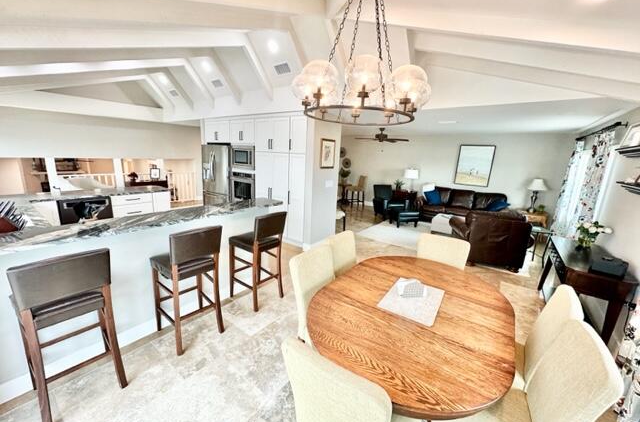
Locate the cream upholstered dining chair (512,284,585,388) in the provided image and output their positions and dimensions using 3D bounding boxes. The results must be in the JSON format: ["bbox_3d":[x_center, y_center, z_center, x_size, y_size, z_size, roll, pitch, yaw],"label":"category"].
[{"bbox_3d":[1.235,0.940,1.751,0.600,0.960,0.480,11,14,34],"label":"cream upholstered dining chair"}]

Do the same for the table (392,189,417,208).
[{"bbox_3d":[2.618,-0.288,8.227,0.700,0.670,0.550,11,15,35],"label":"table"}]

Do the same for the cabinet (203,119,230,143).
[{"bbox_3d":[-2.083,-1.780,5.926,0.960,0.480,0.600,11,15,35],"label":"cabinet"}]

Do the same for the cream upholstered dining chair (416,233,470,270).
[{"bbox_3d":[0.911,0.770,2.192,0.470,0.980,0.600,11,15,35],"label":"cream upholstered dining chair"}]

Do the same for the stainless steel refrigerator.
[{"bbox_3d":[-2.078,-0.551,6.036,0.920,1.800,0.820,11,14,34],"label":"stainless steel refrigerator"}]

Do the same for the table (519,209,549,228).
[{"bbox_3d":[4.945,0.305,6.164,0.580,0.590,0.580,11,15,35],"label":"table"}]

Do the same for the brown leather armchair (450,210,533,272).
[{"bbox_3d":[2.894,0.411,4.481,0.980,0.900,0.920,6,13,17],"label":"brown leather armchair"}]

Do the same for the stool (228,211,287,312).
[{"bbox_3d":[-0.710,0.508,2.939,0.500,1.030,0.440,11,15,35],"label":"stool"}]

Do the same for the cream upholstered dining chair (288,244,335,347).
[{"bbox_3d":[0.142,0.852,1.919,0.600,0.960,0.480,11,14,34],"label":"cream upholstered dining chair"}]

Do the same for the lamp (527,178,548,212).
[{"bbox_3d":[5.085,-0.362,6.078,0.370,0.770,0.370,11,15,35],"label":"lamp"}]

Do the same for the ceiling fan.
[{"bbox_3d":[1.605,-1.948,6.653,1.380,0.370,1.380,11,15,35],"label":"ceiling fan"}]

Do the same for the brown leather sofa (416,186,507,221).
[{"bbox_3d":[3.818,-0.061,7.140,2.140,0.950,0.940,11,14,34],"label":"brown leather sofa"}]

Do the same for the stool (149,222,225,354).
[{"bbox_3d":[-1.177,0.622,2.306,0.500,1.030,0.440,11,15,35],"label":"stool"}]

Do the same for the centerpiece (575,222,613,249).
[{"bbox_3d":[2.914,0.251,2.768,0.280,0.330,0.280,11,15,35],"label":"centerpiece"}]

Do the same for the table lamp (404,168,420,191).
[{"bbox_3d":[2.755,-0.957,7.845,0.420,0.710,0.420,11,14,34],"label":"table lamp"}]

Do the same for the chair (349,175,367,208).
[{"bbox_3d":[1.256,-0.641,8.916,0.540,1.110,0.460,11,14,34],"label":"chair"}]

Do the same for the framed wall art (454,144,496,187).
[{"bbox_3d":[4.319,-1.260,7.216,0.850,1.120,0.040,11,14,34],"label":"framed wall art"}]

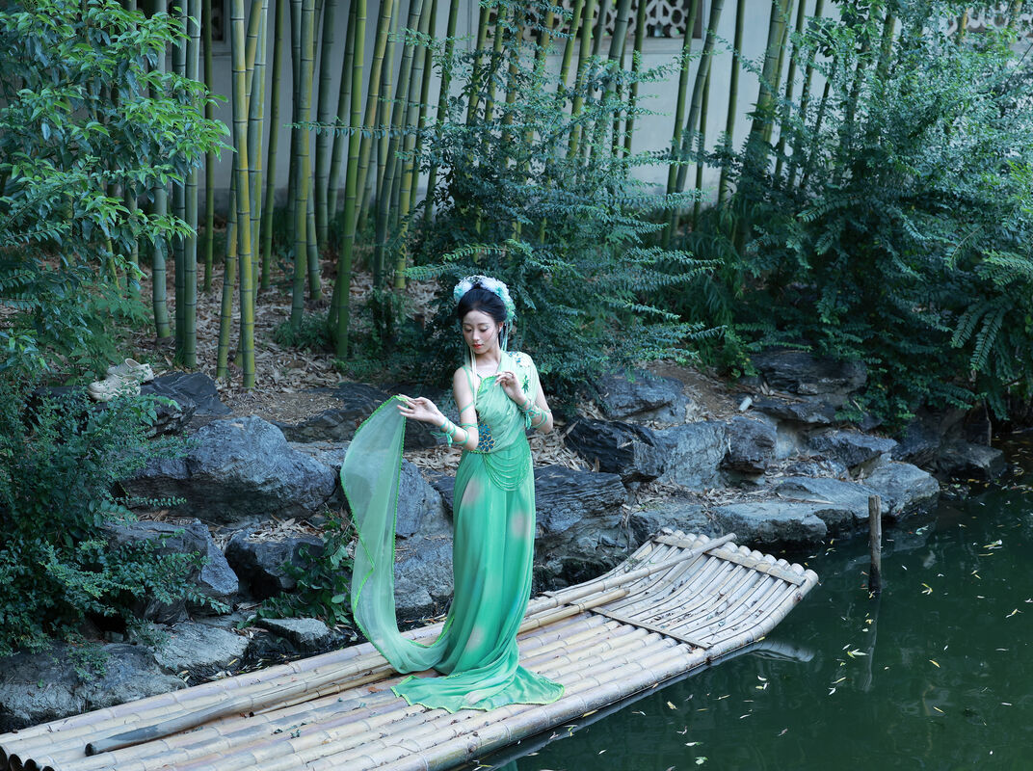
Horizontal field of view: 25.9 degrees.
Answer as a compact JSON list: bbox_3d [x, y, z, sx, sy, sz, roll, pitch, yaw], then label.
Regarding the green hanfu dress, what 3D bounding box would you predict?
[{"bbox_3d":[-0.250,0.550,8.970,0.920,1.340,0.640,3,12,15],"label":"green hanfu dress"}]

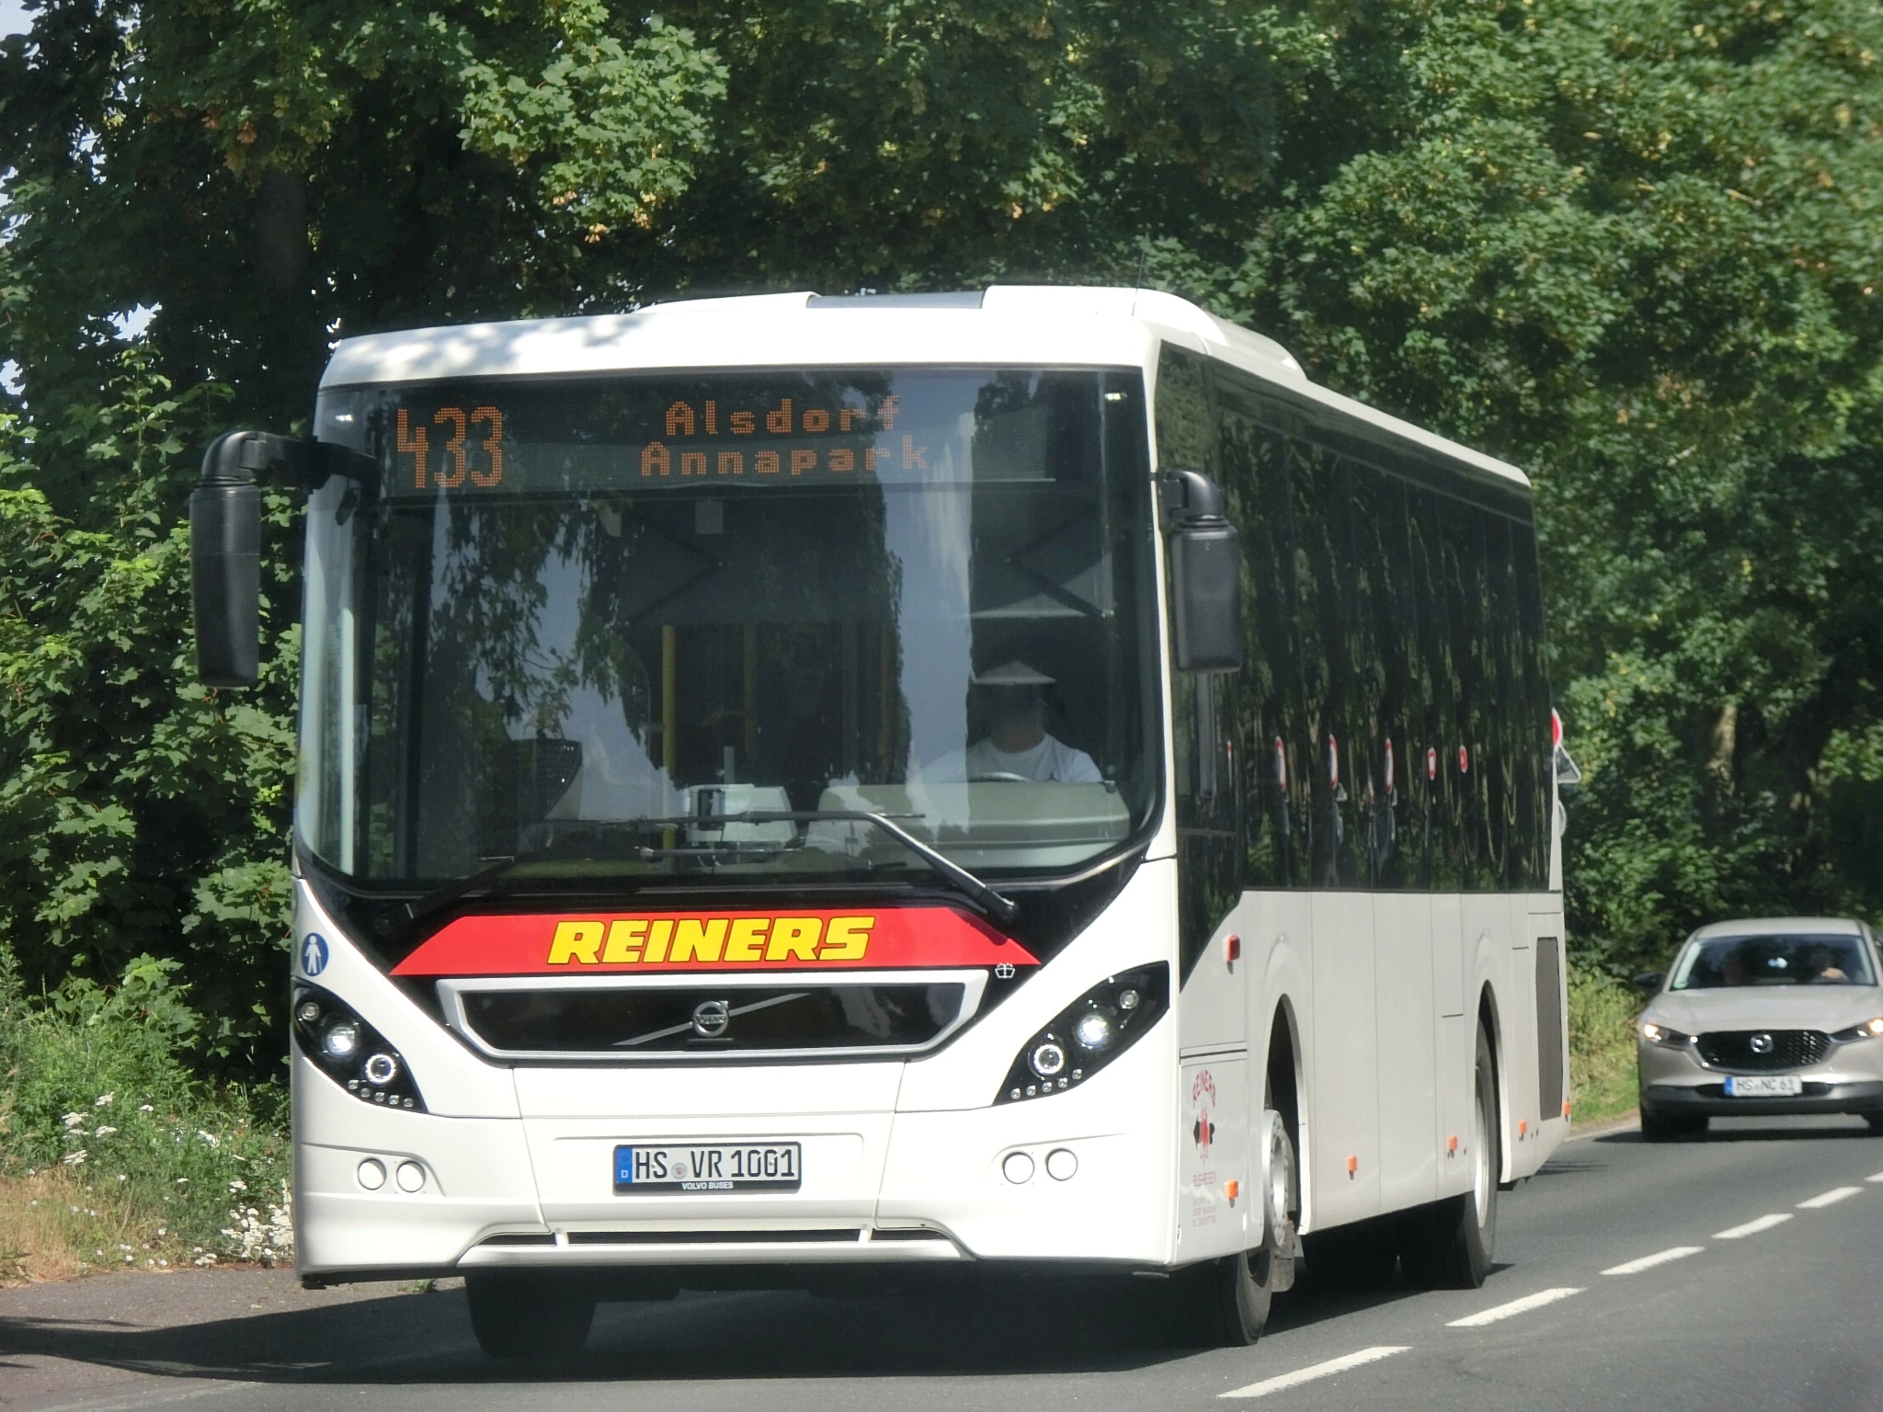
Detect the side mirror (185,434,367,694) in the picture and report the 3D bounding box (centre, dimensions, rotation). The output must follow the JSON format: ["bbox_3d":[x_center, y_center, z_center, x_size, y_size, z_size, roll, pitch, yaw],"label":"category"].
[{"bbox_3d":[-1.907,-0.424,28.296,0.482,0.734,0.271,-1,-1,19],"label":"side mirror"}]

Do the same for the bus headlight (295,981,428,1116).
[{"bbox_3d":[-1.659,0.965,28.135,0.462,0.392,0.271,-1,-1,9],"label":"bus headlight"}]

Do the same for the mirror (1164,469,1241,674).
[{"bbox_3d":[0.734,-0.389,28.087,0.221,0.583,0.221,-1,-1,-3],"label":"mirror"}]

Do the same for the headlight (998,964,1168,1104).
[{"bbox_3d":[0.393,0.921,27.792,0.462,0.392,0.271,-1,-1,9],"label":"headlight"}]

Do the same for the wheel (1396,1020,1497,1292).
[{"bbox_3d":[1.800,1.611,35.849,0.281,0.970,0.970,-1,-1,9],"label":"wheel"}]

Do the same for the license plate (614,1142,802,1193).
[{"bbox_3d":[-0.656,1.296,27.777,0.533,0.126,0.020,-1,-1,9],"label":"license plate"}]

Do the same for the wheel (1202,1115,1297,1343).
[{"bbox_3d":[0.840,1.468,30.336,0.281,0.970,0.970,-1,-1,9],"label":"wheel"}]

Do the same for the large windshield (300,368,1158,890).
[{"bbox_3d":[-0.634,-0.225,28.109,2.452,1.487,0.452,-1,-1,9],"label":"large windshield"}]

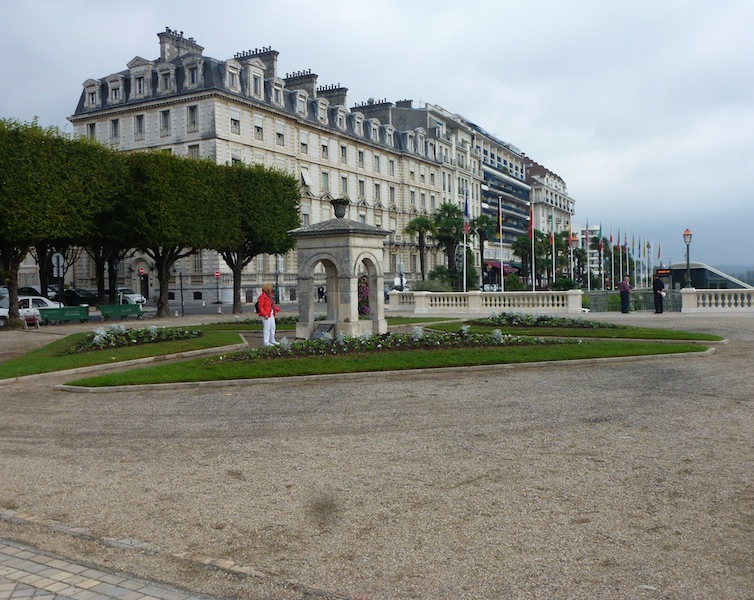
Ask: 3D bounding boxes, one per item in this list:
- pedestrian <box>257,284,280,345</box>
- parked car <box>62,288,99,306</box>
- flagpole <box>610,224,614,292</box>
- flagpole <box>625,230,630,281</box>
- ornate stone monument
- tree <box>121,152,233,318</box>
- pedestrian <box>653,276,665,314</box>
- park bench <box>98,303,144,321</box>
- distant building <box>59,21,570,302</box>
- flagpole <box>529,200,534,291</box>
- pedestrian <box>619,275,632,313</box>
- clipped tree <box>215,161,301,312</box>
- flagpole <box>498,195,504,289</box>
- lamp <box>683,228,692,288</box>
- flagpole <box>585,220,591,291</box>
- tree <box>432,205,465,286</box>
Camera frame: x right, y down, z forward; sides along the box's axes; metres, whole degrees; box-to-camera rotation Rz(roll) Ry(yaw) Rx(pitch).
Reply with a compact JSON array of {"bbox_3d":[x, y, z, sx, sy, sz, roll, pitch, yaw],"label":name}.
[{"bbox_3d":[-2.782,0.381,18.200,0.550,1.640,0.520,-1,2,16],"label":"pedestrian"},{"bbox_3d":[-25.377,-0.211,60.500,4.150,1.460,1.780,0,2,32],"label":"parked car"},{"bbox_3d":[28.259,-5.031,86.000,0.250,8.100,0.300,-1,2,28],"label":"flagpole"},{"bbox_3d":[27.679,-4.422,79.000,0.130,6.600,0.130,-1,2,0],"label":"flagpole"},{"bbox_3d":[-1.050,-0.953,21.200,2.200,4.080,2.200,0,2,31],"label":"ornate stone monument"},{"bbox_3d":[-10.652,-3.142,36.600,4.900,7.800,5.200,0,2,30],"label":"tree"},{"bbox_3d":[12.343,-0.251,31.300,0.420,1.720,0.500,-1,2,22],"label":"pedestrian"},{"bbox_3d":[-12.885,0.665,36.200,0.650,0.770,2.450,-1,2,28],"label":"park bench"},{"bbox_3d":[11.100,-14.232,124.500,19.000,25.500,142.000,-1,2,27],"label":"distant building"},{"bbox_3d":[9.801,-3.016,45.300,0.130,6.700,0.130,-1,2,0],"label":"flagpole"},{"bbox_3d":[11.100,-0.246,32.000,0.500,1.700,0.500,-2,2,-10],"label":"pedestrian"},{"bbox_3d":[-7.622,-3.261,40.300,4.900,8.100,4.900,-1,2,28],"label":"clipped tree"},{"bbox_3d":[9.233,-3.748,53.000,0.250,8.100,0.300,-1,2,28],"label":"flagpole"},{"bbox_3d":[14.196,-1.903,32.700,0.420,2.720,0.420,-1,2,0],"label":"lamp"},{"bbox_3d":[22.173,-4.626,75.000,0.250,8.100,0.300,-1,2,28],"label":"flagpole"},{"bbox_3d":[5.971,-3.934,59.000,3.100,8.300,3.100,-1,2,28],"label":"tree"}]

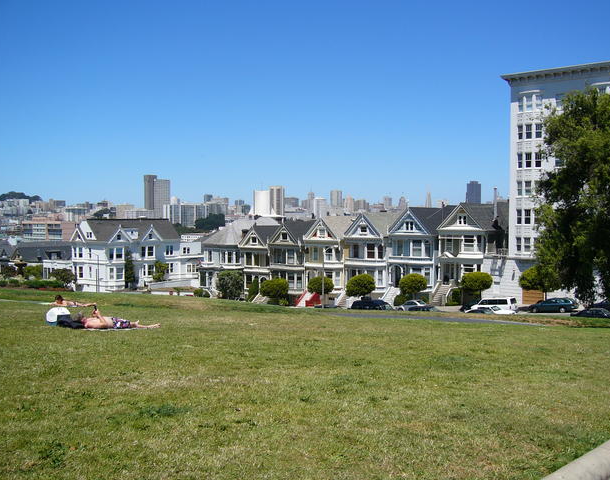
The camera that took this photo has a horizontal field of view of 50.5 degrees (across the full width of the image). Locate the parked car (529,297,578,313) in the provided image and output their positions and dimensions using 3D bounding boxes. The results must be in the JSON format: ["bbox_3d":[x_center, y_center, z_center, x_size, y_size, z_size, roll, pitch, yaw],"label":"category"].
[{"bbox_3d":[27.143,7.157,70.759,4.850,1.480,1.830,-4,-1,40],"label":"parked car"}]

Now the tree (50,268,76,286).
[{"bbox_3d":[-41.799,6.715,112.000,4.500,3.700,4.300,-1,2,-20],"label":"tree"}]

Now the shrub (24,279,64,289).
[{"bbox_3d":[-24.911,4.262,62.143,3.600,0.900,1.500,0,2,-14],"label":"shrub"}]

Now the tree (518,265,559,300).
[{"bbox_3d":[26.723,5.326,73.918,4.500,5.000,4.300,1,2,40],"label":"tree"}]

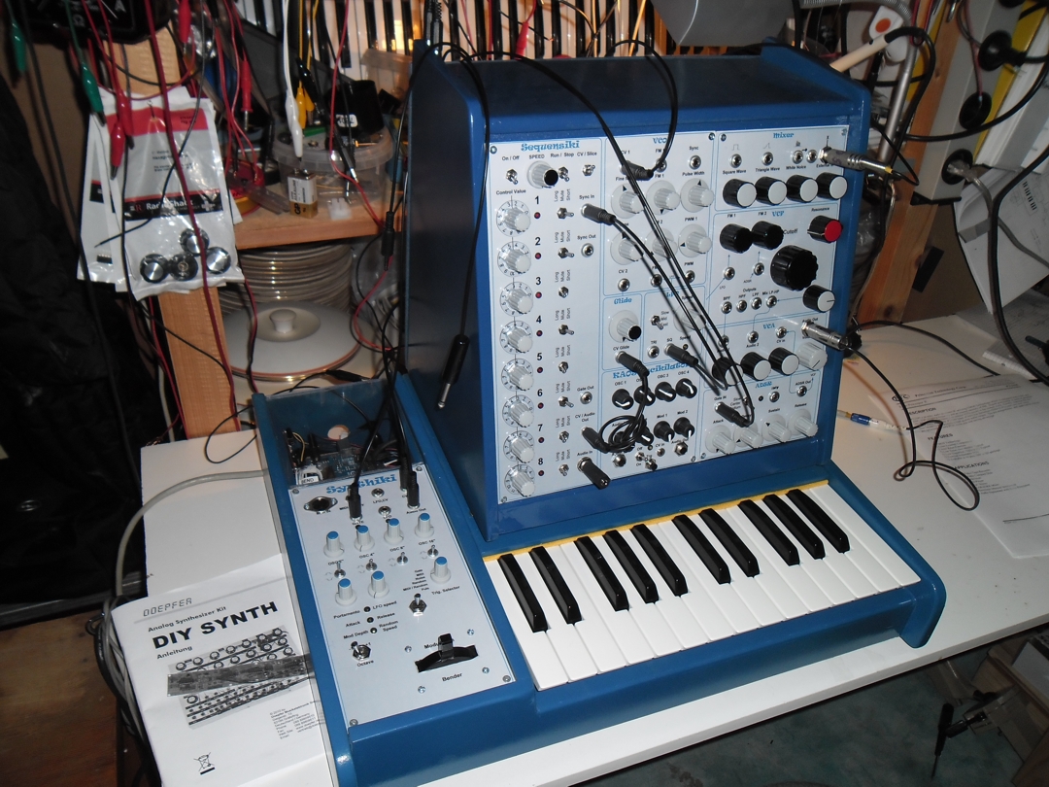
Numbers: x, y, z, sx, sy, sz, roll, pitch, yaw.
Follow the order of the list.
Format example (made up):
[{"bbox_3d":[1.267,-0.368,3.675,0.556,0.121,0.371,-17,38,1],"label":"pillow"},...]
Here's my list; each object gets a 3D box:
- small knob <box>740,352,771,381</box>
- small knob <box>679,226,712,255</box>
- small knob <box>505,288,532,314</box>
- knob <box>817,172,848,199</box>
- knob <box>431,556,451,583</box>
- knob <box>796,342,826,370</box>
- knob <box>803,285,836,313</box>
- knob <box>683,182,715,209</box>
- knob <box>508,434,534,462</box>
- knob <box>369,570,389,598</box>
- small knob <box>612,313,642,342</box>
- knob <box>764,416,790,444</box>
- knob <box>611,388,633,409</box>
[{"bbox_3d":[0.207,-0.023,0.728,0.021,0.021,0.017,-9,22,-19],"label":"small knob"},{"bbox_3d":[0.142,-0.122,0.664,0.026,0.026,0.018,-9,22,-20],"label":"small knob"},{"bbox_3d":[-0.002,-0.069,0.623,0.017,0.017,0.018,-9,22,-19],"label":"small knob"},{"bbox_3d":[0.260,-0.173,0.688,0.022,0.022,0.015,-9,21,-21],"label":"knob"},{"bbox_3d":[-0.065,0.136,0.637,0.016,0.017,0.016,5,36,-3],"label":"knob"},{"bbox_3d":[0.265,-0.034,0.749,0.022,0.022,0.016,-9,22,-20],"label":"knob"},{"bbox_3d":[0.254,-0.081,0.705,0.019,0.019,0.018,-9,23,-20],"label":"knob"},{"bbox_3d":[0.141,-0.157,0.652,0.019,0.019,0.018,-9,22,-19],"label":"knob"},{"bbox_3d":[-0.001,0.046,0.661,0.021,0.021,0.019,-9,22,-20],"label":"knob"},{"bbox_3d":[-0.107,0.139,0.601,0.015,0.017,0.015,-9,38,-20],"label":"knob"},{"bbox_3d":[0.083,-0.050,0.642,0.026,0.026,0.018,-9,23,-20],"label":"small knob"},{"bbox_3d":[0.238,0.035,0.761,0.026,0.026,0.017,-9,22,-20],"label":"knob"},{"bbox_3d":[0.084,0.006,0.688,0.017,0.017,0.012,-9,22,-20],"label":"knob"}]

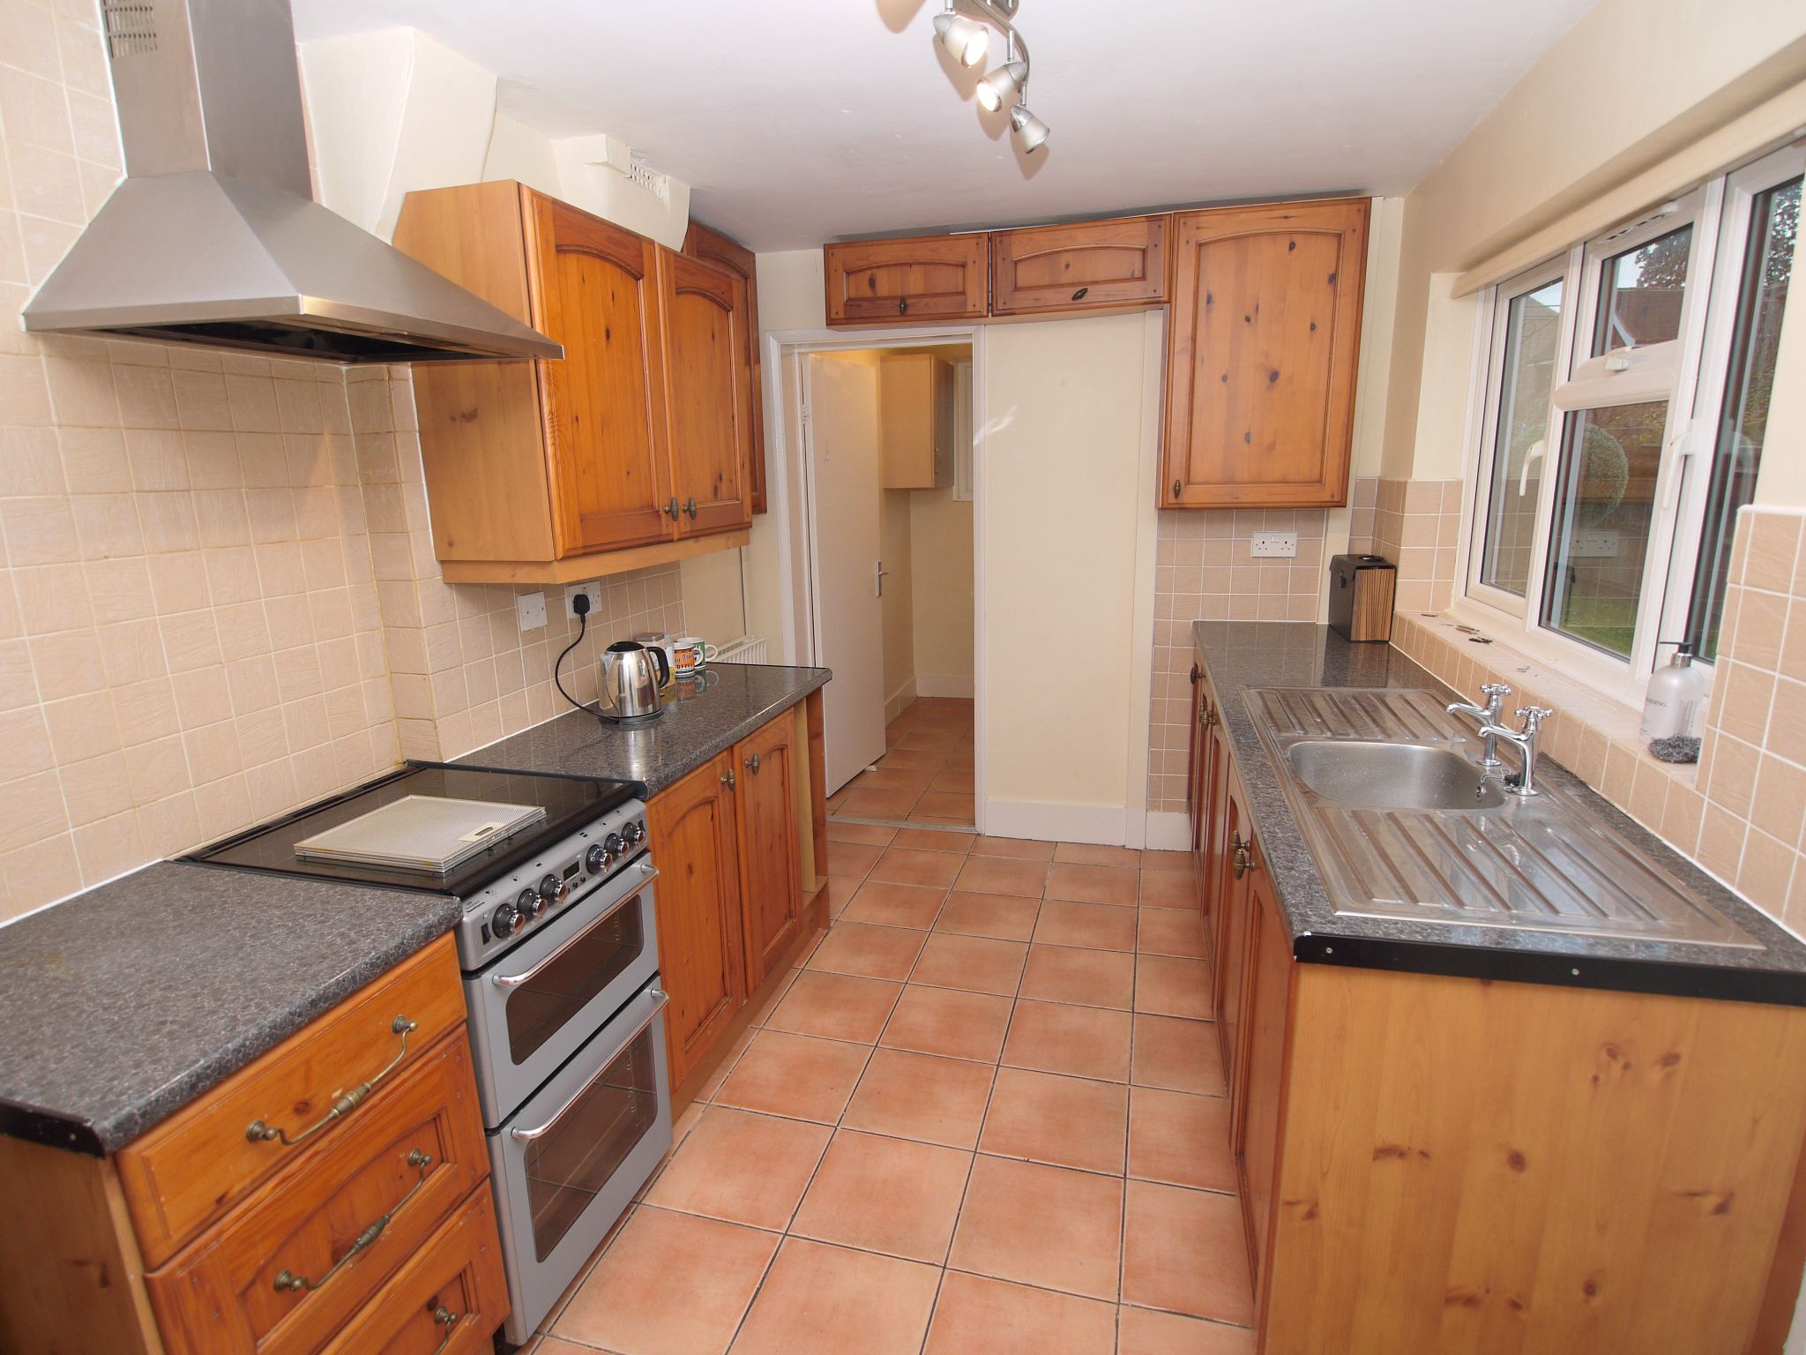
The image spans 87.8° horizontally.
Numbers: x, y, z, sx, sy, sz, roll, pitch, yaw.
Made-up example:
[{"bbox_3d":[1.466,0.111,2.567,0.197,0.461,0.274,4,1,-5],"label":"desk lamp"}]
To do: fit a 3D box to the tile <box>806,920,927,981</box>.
[{"bbox_3d":[-0.103,0.886,3.040,0.327,0.010,0.327,2,13,15],"label":"tile"}]

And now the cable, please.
[{"bbox_3d":[-0.819,-0.047,2.420,0.120,0.285,0.170,2,13,15],"label":"cable"}]

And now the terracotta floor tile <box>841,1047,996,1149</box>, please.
[{"bbox_3d":[0.045,1.025,2.304,0.325,0.010,0.325,2,13,15],"label":"terracotta floor tile"}]

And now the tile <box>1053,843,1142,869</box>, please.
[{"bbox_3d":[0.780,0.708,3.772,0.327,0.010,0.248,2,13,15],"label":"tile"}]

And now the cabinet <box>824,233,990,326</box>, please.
[{"bbox_3d":[0.036,-1.429,3.435,0.600,0.280,0.235,3,13,15],"label":"cabinet"}]

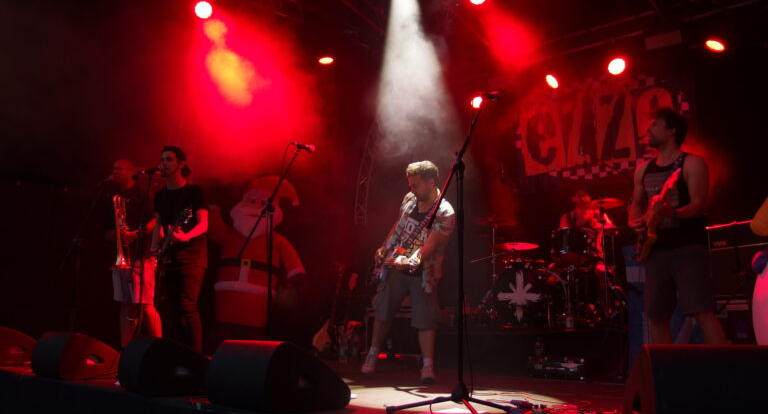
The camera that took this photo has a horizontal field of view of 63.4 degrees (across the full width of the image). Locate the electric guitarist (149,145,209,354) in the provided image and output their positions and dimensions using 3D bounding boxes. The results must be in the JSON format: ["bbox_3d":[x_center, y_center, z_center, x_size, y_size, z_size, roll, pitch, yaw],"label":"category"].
[{"bbox_3d":[-1.611,0.468,5.027,0.520,1.780,0.480,-6,-12,31],"label":"electric guitarist"}]

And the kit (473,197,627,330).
[{"bbox_3d":[1.639,0.551,6.042,1.700,1.200,1.450,-7,-12,33],"label":"kit"}]

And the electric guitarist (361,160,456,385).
[{"bbox_3d":[0.187,0.524,5.196,0.680,1.730,0.550,-4,-11,20],"label":"electric guitarist"}]

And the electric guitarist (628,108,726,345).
[{"bbox_3d":[1.886,0.299,4.093,0.600,1.780,0.520,-9,-13,40],"label":"electric guitarist"}]

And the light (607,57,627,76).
[{"bbox_3d":[3.134,-1.926,8.404,0.260,0.260,0.300,-2,27,12],"label":"light"}]

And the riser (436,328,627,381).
[{"bbox_3d":[1.717,1.322,5.840,2.000,0.390,2.000,-8,-13,38],"label":"riser"}]

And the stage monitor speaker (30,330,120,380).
[{"bbox_3d":[-2.457,1.200,5.084,0.540,0.360,0.580,10,-14,-43],"label":"stage monitor speaker"}]

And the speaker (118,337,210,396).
[{"bbox_3d":[-1.440,1.041,4.203,0.540,0.360,0.580,8,-13,-38],"label":"speaker"}]

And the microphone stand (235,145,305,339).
[{"bbox_3d":[-0.737,0.422,4.156,0.630,1.560,0.570,7,-12,-34],"label":"microphone stand"}]

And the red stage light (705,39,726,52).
[{"bbox_3d":[4.154,-2.102,7.735,0.260,0.300,0.260,27,-17,-13],"label":"red stage light"}]

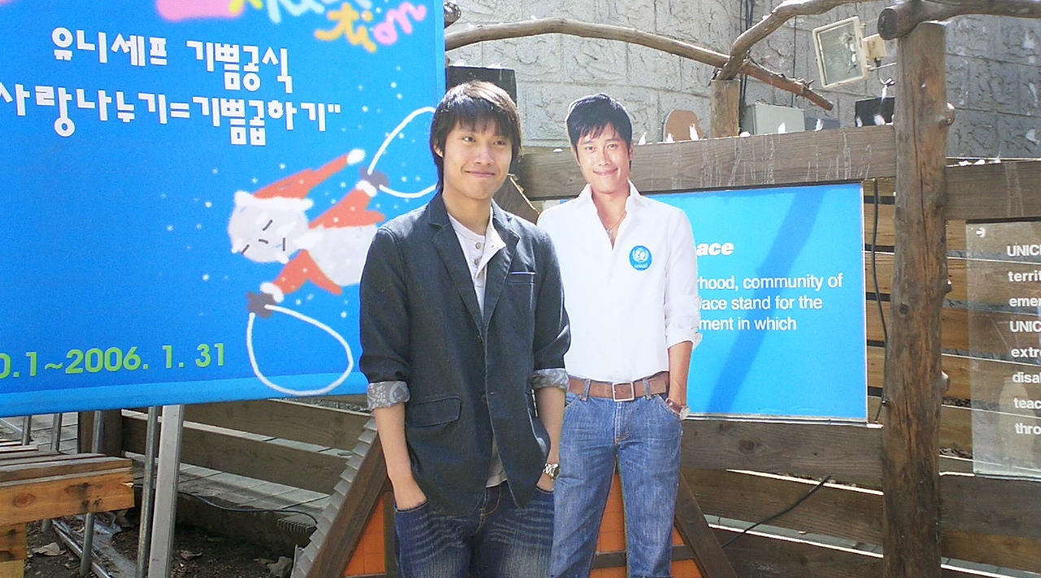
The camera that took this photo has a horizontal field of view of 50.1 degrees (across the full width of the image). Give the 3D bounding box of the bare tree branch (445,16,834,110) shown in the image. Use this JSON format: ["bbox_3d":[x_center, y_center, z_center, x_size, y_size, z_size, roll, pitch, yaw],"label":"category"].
[{"bbox_3d":[0.300,-0.855,4.385,1.950,0.470,0.130,2,3,41],"label":"bare tree branch"}]

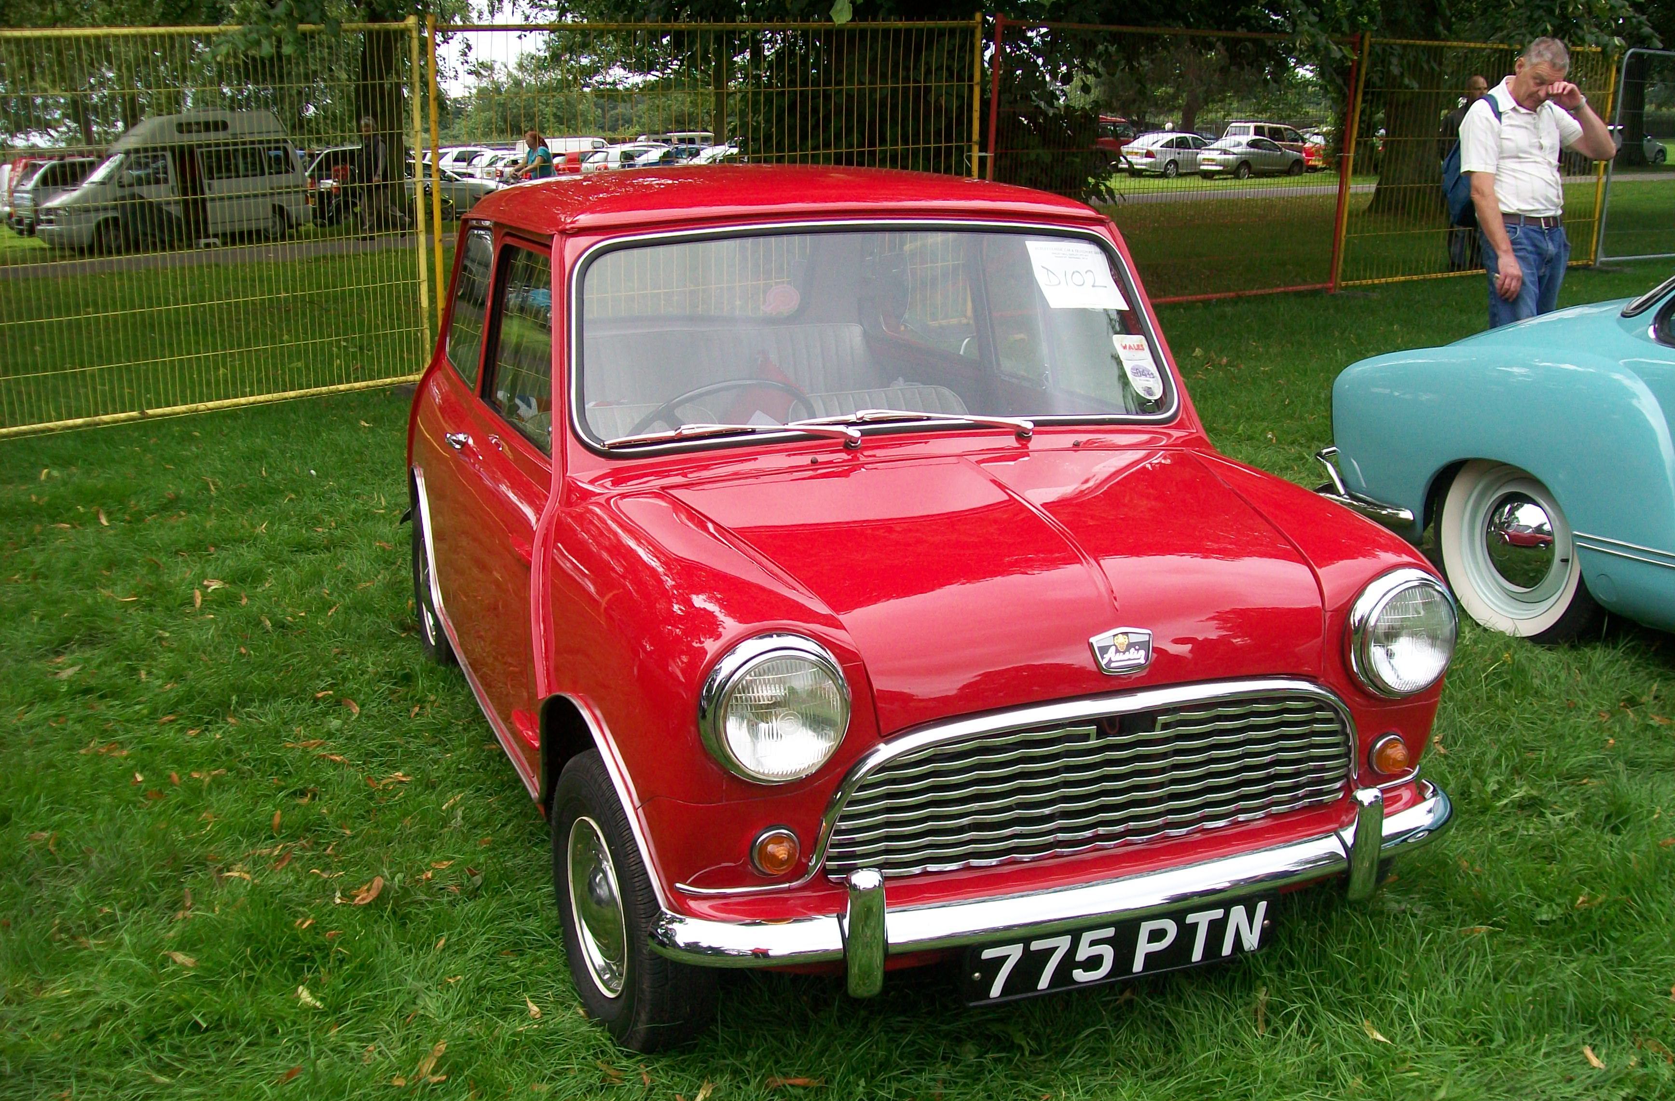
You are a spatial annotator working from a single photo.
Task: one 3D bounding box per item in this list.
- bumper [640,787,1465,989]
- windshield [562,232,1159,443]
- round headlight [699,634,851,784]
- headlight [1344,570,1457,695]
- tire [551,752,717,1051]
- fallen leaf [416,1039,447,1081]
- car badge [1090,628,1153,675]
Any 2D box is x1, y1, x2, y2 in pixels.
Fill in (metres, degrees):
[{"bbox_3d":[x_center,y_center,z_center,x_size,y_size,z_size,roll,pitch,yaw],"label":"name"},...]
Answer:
[{"bbox_3d":[0.391,0.466,2.556,1.350,0.200,0.190,-5,15,-20],"label":"bumper"},{"bbox_3d":[0.083,-0.406,3.183,1.165,0.410,0.090,-5,-19,-20],"label":"windshield"},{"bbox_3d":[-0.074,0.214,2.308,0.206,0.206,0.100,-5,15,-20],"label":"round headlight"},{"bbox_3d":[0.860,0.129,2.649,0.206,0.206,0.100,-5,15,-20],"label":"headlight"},{"bbox_3d":[-0.338,0.561,2.820,0.140,0.490,0.490,-7,16,-25],"label":"tire"},{"bbox_3d":[-0.635,0.805,2.732,0.050,0.025,0.100,2,14,9],"label":"fallen leaf"},{"bbox_3d":[0.399,0.140,2.453,0.098,0.071,0.015,-5,-15,-20],"label":"car badge"}]

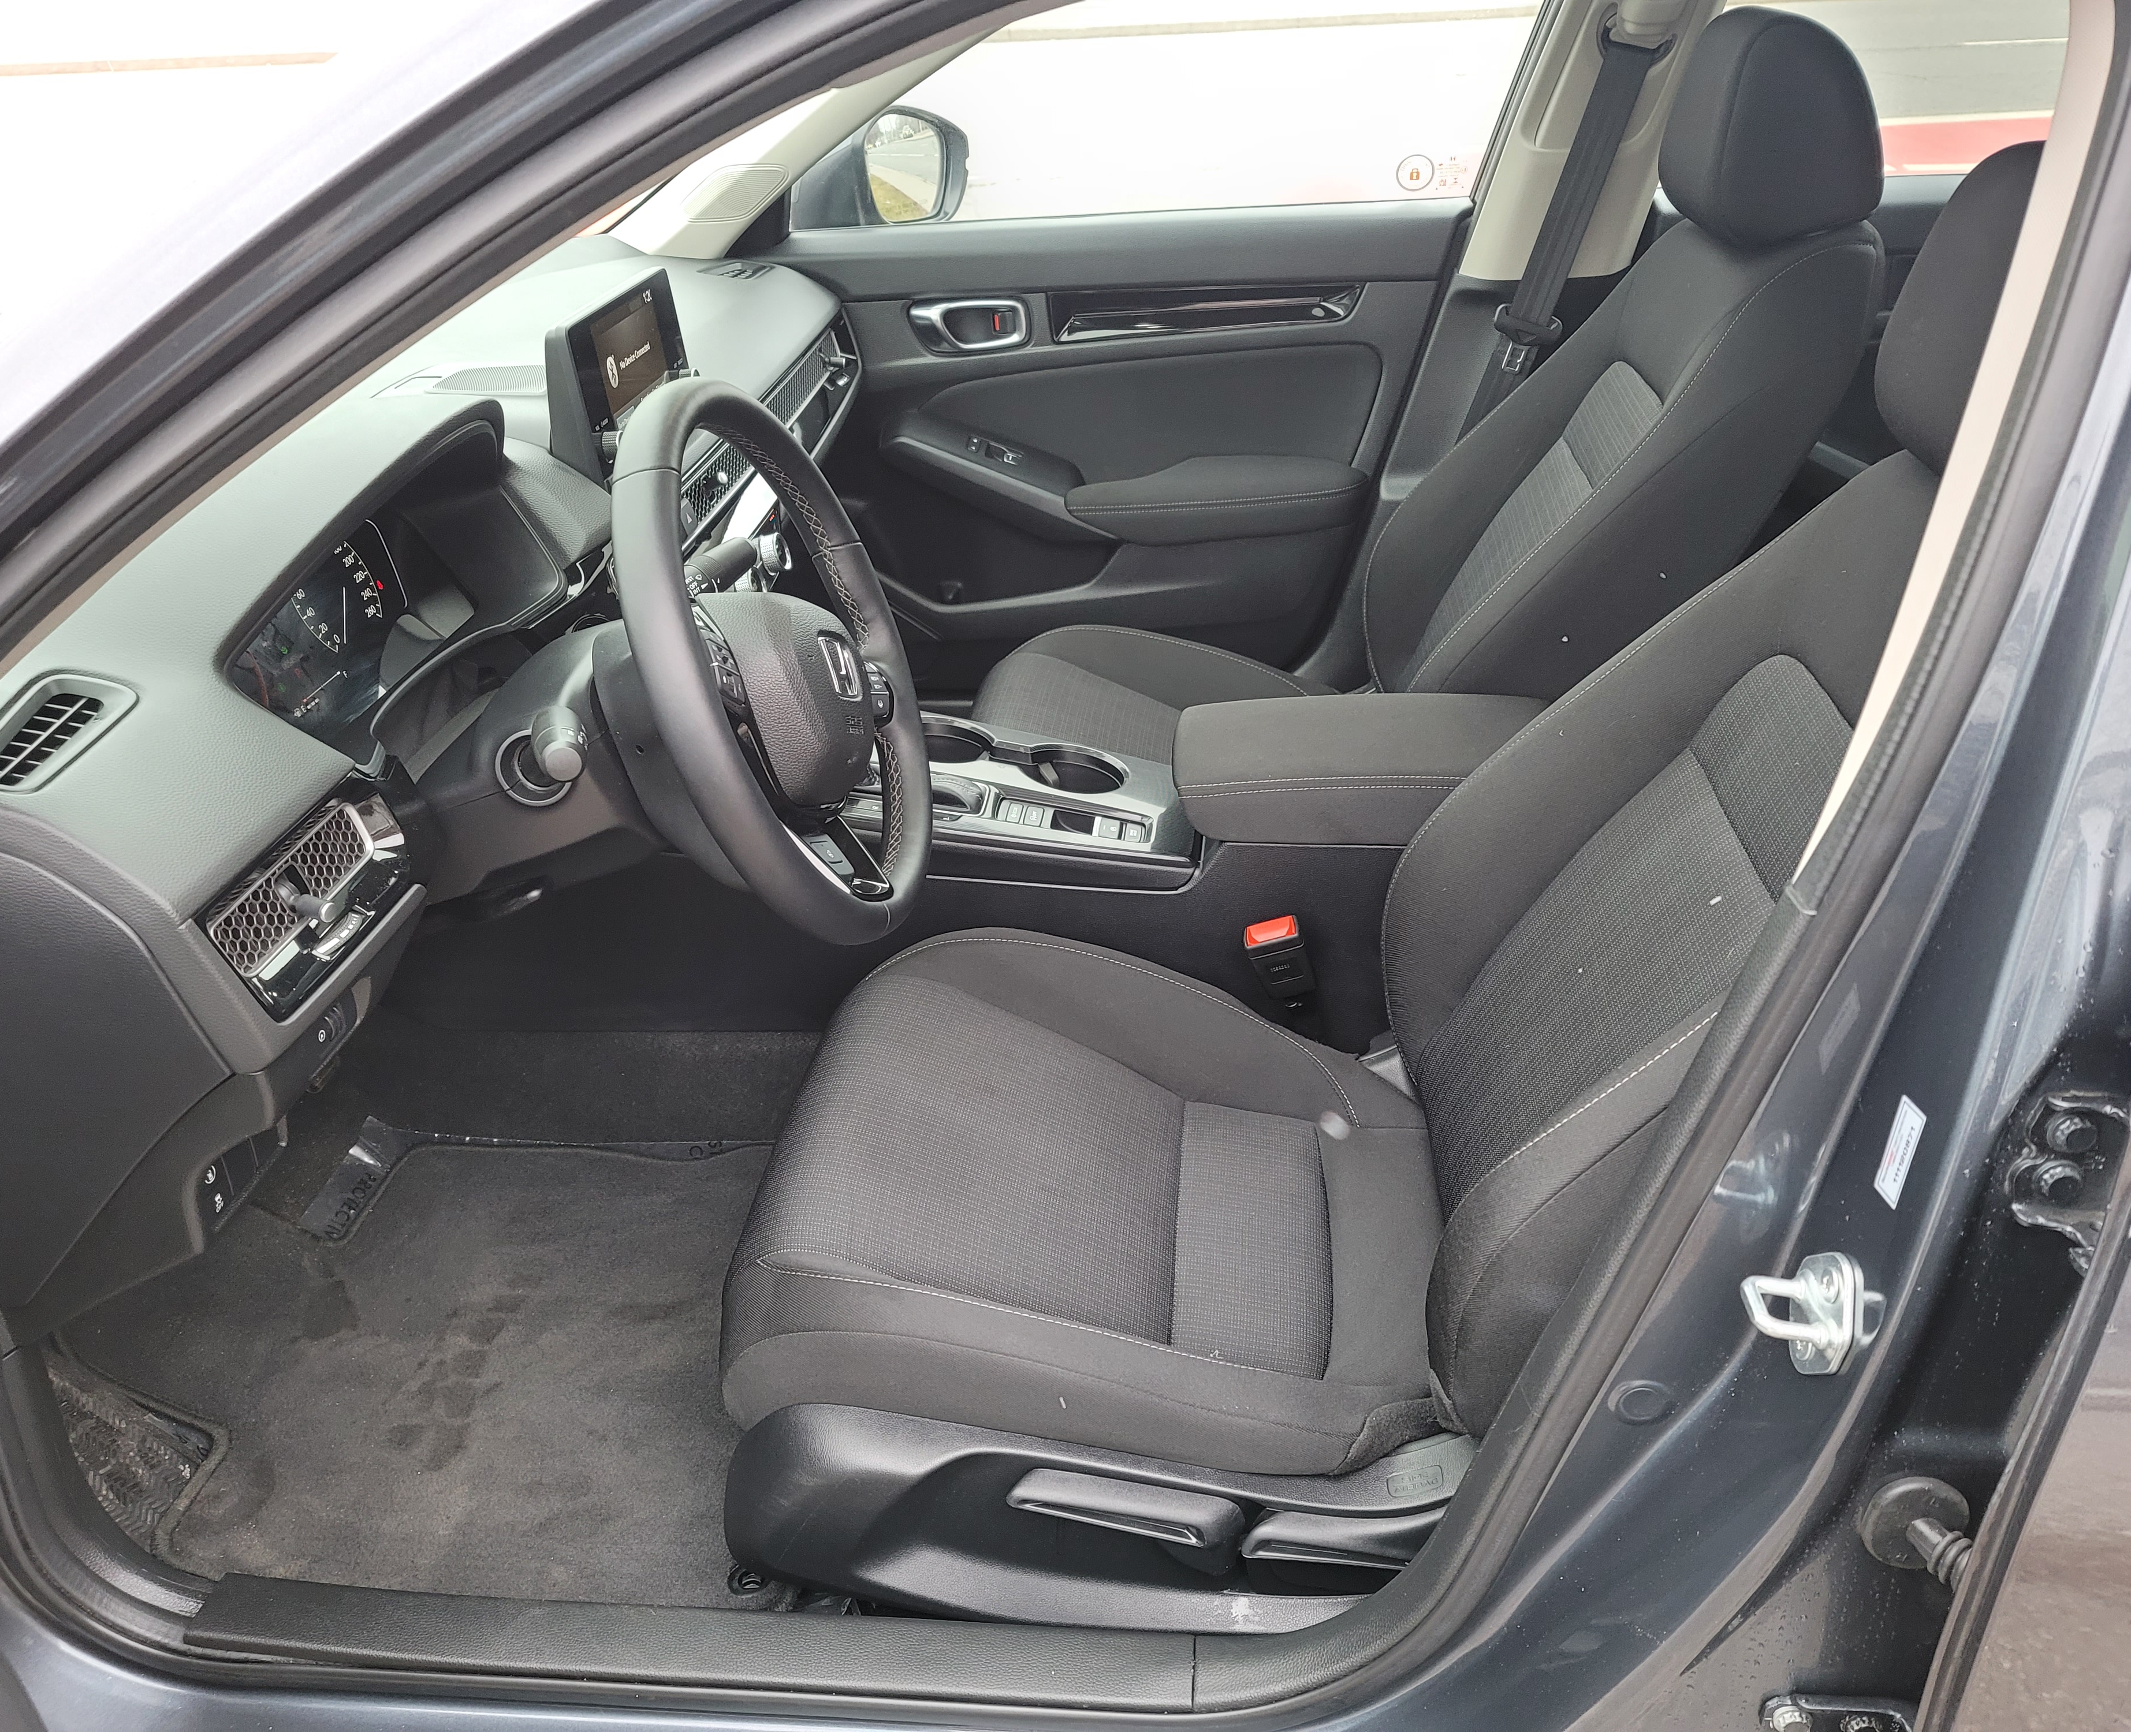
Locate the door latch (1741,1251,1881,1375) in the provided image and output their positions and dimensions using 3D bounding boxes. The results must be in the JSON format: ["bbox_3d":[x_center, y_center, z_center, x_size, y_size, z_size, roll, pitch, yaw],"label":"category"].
[{"bbox_3d":[0.314,0.190,0.713,0.041,0.058,0.038,1,28,6],"label":"door latch"}]

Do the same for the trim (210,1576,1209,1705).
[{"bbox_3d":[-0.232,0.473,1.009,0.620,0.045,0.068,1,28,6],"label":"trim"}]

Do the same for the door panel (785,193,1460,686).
[{"bbox_3d":[0.021,-0.480,2.049,0.900,0.610,0.130,1,28,6],"label":"door panel"}]

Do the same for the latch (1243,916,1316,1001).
[{"bbox_3d":[0.180,0.081,1.414,0.044,0.074,0.026,-12,26,13],"label":"latch"}]

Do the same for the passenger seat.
[{"bbox_3d":[0.286,-0.389,1.689,0.880,0.830,0.530,1,28,6],"label":"passenger seat"}]

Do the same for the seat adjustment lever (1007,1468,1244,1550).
[{"bbox_3d":[0.034,0.375,0.973,0.135,0.025,0.030,9,29,2],"label":"seat adjustment lever"}]

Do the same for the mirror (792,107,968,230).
[{"bbox_3d":[-0.227,-0.883,2.128,0.180,0.160,0.225,6,30,16],"label":"mirror"}]

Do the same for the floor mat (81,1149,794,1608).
[{"bbox_3d":[-0.476,0.385,1.406,0.700,0.060,0.500,1,28,6],"label":"floor mat"}]

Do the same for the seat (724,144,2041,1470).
[{"bbox_3d":[0.210,-0.047,1.060,0.880,0.830,0.530,1,28,6],"label":"seat"}]

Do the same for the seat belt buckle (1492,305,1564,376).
[{"bbox_3d":[0.523,-0.597,1.891,0.068,0.076,0.020,14,38,-1],"label":"seat belt buckle"}]

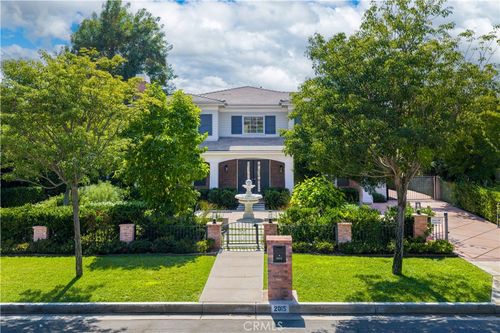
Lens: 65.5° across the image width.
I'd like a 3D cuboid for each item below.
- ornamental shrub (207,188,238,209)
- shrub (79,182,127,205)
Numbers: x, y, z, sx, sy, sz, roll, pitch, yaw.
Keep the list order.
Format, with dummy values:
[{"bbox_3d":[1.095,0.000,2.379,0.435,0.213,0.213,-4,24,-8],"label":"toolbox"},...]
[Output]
[{"bbox_3d":[-1.410,1.650,19.900,1.650,1.050,1.200,0,1,2],"label":"ornamental shrub"},{"bbox_3d":[-6.150,1.450,16.200,2.000,1.650,1.800,0,1,2],"label":"shrub"}]

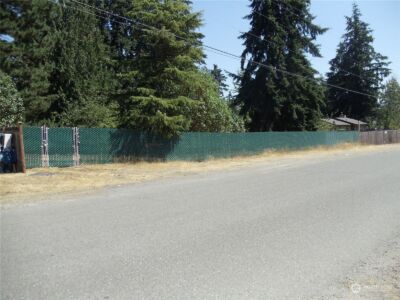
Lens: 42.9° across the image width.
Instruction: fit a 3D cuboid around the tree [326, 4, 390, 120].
[{"bbox_3d":[27.349,-13.328,88.000,11.251,23.714,10.914,0,2,0],"label":"tree"}]

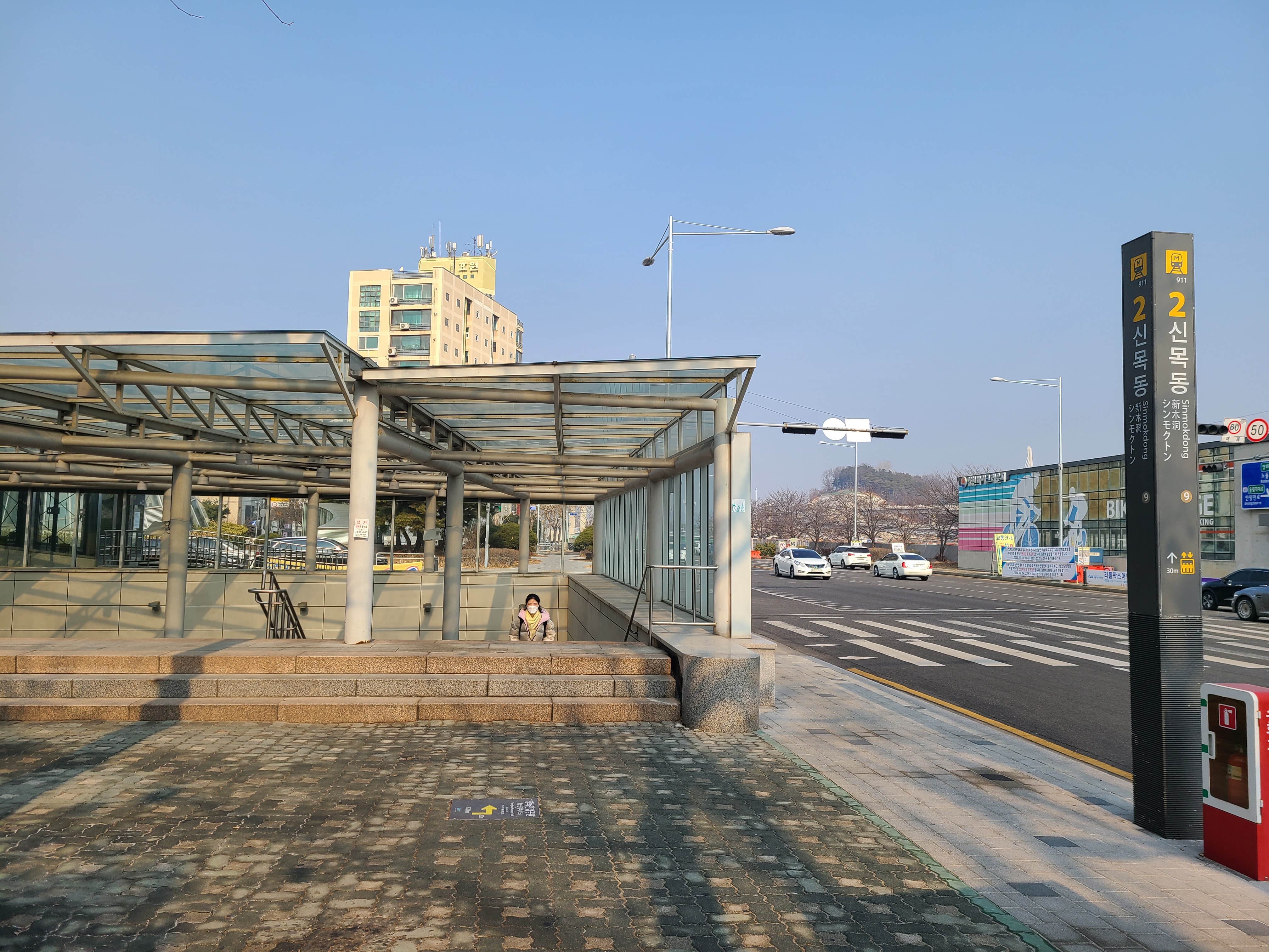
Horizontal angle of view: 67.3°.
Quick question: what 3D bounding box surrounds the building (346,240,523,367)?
[{"bbox_3d":[-23.452,-8.427,115.410,11.198,35.000,24.139,0,-4,15],"label":"building"}]

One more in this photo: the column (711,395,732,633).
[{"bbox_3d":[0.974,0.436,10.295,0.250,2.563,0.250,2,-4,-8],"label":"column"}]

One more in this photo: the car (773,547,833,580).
[{"bbox_3d":[8.115,4.233,46.228,1.860,1.470,4.900,1,-4,-6],"label":"car"}]

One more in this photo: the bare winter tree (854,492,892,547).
[{"bbox_3d":[23.843,4.915,94.914,4.300,6.977,4.300,2,-4,-8],"label":"bare winter tree"}]

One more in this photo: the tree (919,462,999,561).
[{"bbox_3d":[28.044,3.181,83.009,7.000,8.550,6.600,2,-4,-8],"label":"tree"}]

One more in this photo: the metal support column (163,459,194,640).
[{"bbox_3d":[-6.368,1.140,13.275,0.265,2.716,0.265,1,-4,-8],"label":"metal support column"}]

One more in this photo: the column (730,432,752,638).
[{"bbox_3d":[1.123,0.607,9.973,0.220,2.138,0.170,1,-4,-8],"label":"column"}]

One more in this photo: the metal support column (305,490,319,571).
[{"bbox_3d":[-8.480,1.425,25.071,0.265,2.096,0.265,1,-4,-8],"label":"metal support column"}]

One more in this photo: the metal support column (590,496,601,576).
[{"bbox_3d":[-0.975,1.594,25.470,0.270,2.049,0.270,1,-4,-8],"label":"metal support column"}]

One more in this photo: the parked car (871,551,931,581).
[{"bbox_3d":[14.874,5.022,53.000,1.820,1.470,4.850,1,-4,-6],"label":"parked car"}]

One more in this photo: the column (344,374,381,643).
[{"bbox_3d":[-2.764,0.353,9.691,0.265,2.666,0.265,1,-4,-8],"label":"column"}]

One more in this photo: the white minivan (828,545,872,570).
[{"bbox_3d":[15.913,6.057,70.500,1.980,1.750,5.100,1,-4,-6],"label":"white minivan"}]

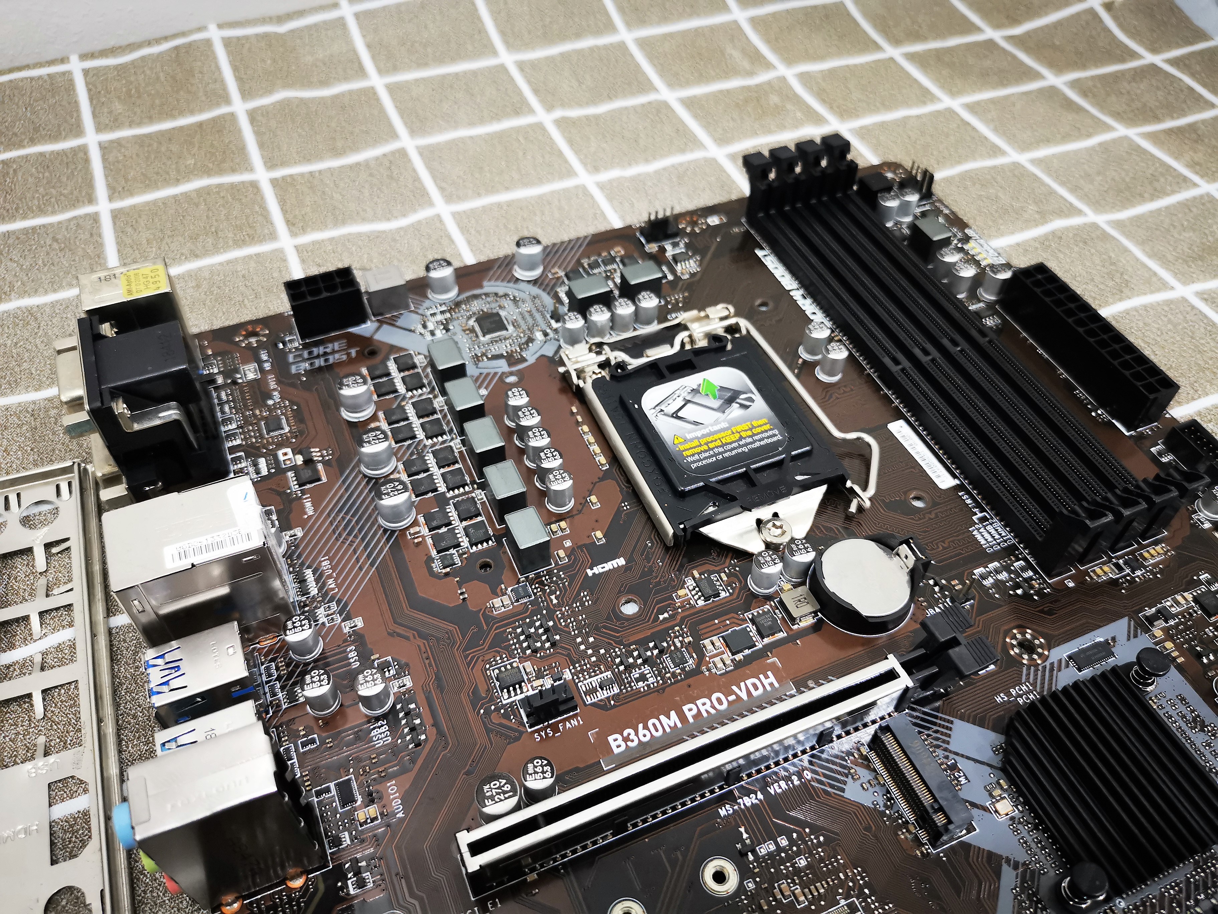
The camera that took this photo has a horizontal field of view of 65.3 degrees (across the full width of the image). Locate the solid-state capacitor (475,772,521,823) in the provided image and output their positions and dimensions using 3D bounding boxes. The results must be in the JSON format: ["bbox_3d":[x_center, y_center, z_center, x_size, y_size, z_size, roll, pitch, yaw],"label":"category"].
[{"bbox_3d":[-0.020,0.062,0.172,0.008,0.008,0.008,1,50,-1],"label":"solid-state capacitor"}]

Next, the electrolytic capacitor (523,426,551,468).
[{"bbox_3d":[-0.017,-0.002,0.227,0.006,0.008,0.006,1,50,-1],"label":"electrolytic capacitor"}]

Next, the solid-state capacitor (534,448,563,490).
[{"bbox_3d":[-0.014,0.003,0.224,0.006,0.008,0.006,0,49,0],"label":"solid-state capacitor"}]

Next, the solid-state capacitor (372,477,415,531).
[{"bbox_3d":[-0.048,0.011,0.215,0.008,0.008,0.008,1,50,-1],"label":"solid-state capacitor"}]

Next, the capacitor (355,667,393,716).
[{"bbox_3d":[-0.046,0.046,0.186,0.006,0.008,0.006,0,49,0],"label":"capacitor"}]

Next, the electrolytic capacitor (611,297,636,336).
[{"bbox_3d":[0.004,-0.038,0.259,0.006,0.008,0.006,0,49,0],"label":"electrolytic capacitor"}]

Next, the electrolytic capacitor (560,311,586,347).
[{"bbox_3d":[-0.010,-0.033,0.253,0.006,0.008,0.006,1,50,-1],"label":"electrolytic capacitor"}]

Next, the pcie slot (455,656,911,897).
[{"bbox_3d":[0.016,0.057,0.175,0.089,0.011,0.008,-18,52,-15],"label":"pcie slot"}]

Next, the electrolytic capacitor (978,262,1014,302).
[{"bbox_3d":[0.110,-0.049,0.270,0.006,0.008,0.006,-18,52,-15],"label":"electrolytic capacitor"}]

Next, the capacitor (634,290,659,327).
[{"bbox_3d":[0.010,-0.040,0.259,0.006,0.008,0.006,1,50,-1],"label":"capacitor"}]

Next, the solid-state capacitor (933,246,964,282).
[{"bbox_3d":[0.097,-0.055,0.275,0.006,0.008,0.006,-18,52,-15],"label":"solid-state capacitor"}]

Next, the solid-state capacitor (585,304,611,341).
[{"bbox_3d":[-0.003,-0.036,0.257,0.006,0.008,0.006,-18,52,-15],"label":"solid-state capacitor"}]

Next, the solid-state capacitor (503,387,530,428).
[{"bbox_3d":[-0.022,-0.012,0.235,0.006,0.008,0.006,1,50,-1],"label":"solid-state capacitor"}]

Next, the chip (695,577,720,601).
[{"bbox_3d":[0.021,0.029,0.206,0.004,0.002,0.005,-18,52,-15],"label":"chip"}]

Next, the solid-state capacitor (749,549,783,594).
[{"bbox_3d":[0.034,0.025,0.206,0.006,0.008,0.006,0,49,0],"label":"solid-state capacitor"}]

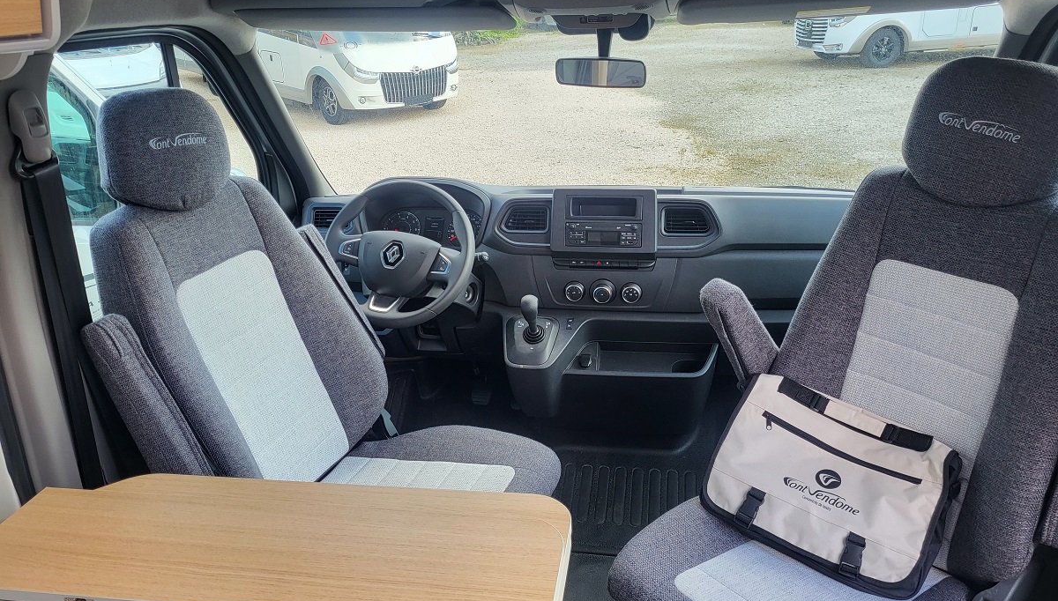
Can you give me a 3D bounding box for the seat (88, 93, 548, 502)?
[{"bbox_3d":[-0.345,0.197,1.546,0.810,1.170,0.610,6,23,19],"label":"seat"}]

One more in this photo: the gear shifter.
[{"bbox_3d":[0.006,0.039,2.077,0.062,0.150,0.090,1,22,9],"label":"gear shifter"}]

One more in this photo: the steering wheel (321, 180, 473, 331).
[{"bbox_3d":[-0.320,-0.113,1.988,0.385,0.380,0.110,1,-9,9],"label":"steering wheel"}]

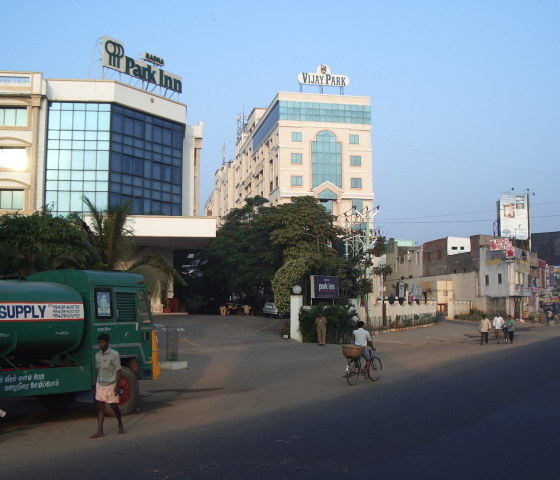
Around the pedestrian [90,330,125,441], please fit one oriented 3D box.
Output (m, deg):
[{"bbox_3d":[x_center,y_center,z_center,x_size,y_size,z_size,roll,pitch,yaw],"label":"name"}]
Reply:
[{"bbox_3d":[-2.836,2.379,11.550,0.500,1.690,0.520,-3,-6,32],"label":"pedestrian"}]

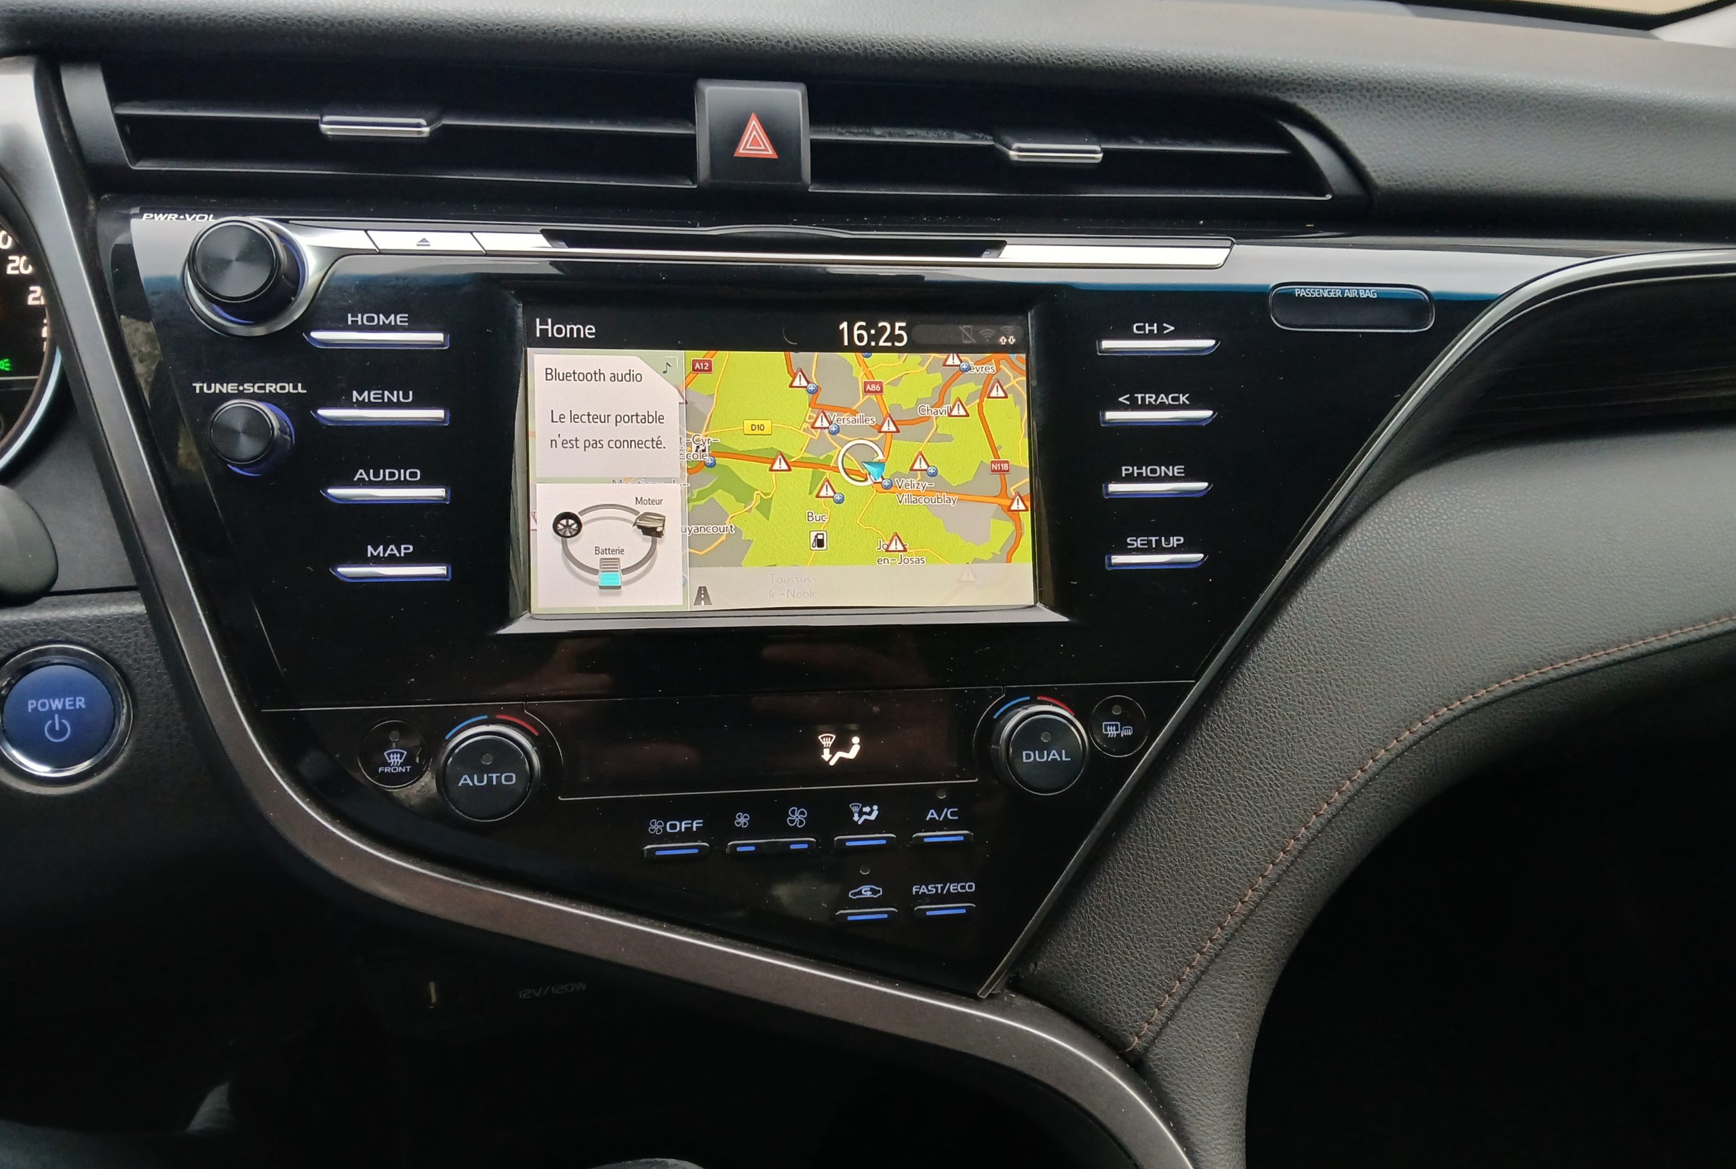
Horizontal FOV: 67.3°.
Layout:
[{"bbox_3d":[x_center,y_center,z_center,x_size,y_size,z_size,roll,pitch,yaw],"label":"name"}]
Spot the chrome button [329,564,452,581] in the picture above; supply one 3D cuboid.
[{"bbox_3d":[-0.139,-0.003,0.378,0.033,0.005,0.004,-1,-3,-9],"label":"chrome button"}]

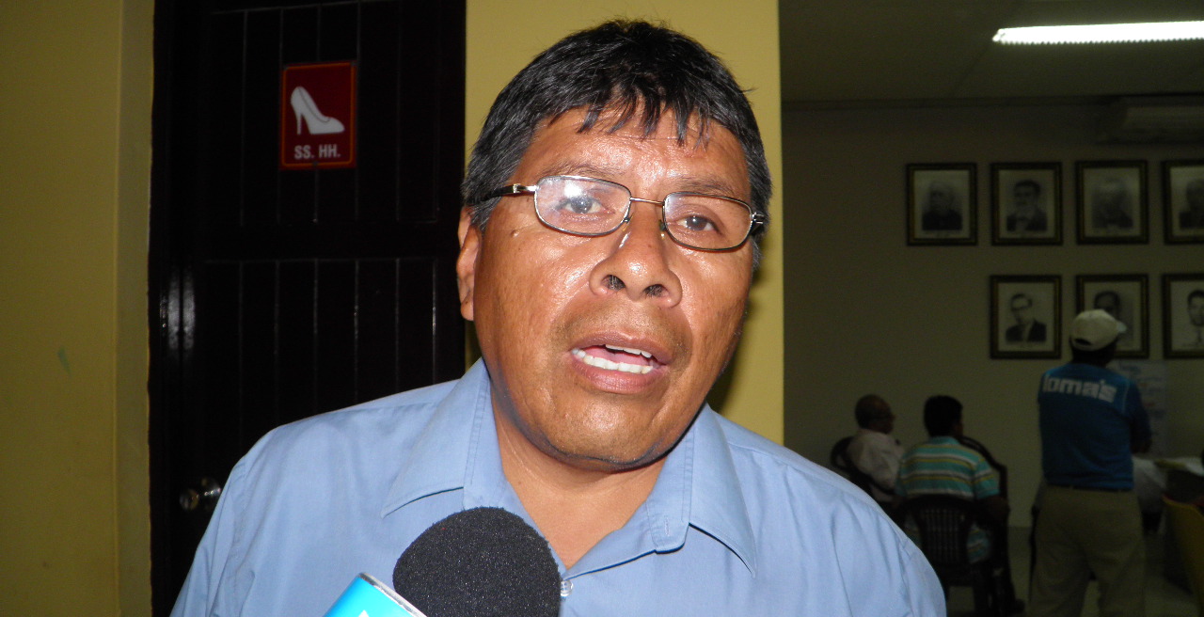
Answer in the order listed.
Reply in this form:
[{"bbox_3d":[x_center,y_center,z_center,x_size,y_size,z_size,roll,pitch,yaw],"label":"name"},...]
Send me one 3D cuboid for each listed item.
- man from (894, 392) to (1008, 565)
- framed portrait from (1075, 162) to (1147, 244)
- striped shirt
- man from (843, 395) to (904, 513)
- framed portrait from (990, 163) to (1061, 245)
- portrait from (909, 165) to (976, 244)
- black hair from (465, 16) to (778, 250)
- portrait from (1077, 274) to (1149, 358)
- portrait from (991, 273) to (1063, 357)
[{"bbox_3d":[1.910,1.081,5.150,0.540,1.240,0.840,-1,-1,34],"label":"man"},{"bbox_3d":[3.946,-0.817,7.535,0.540,0.665,0.040,0,-1,9],"label":"framed portrait"},{"bbox_3d":[1.765,0.970,4.960,0.460,0.630,0.300,-1,-1,33],"label":"striped shirt"},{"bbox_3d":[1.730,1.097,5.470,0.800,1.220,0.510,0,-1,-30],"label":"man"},{"bbox_3d":[3.330,-0.819,7.636,0.540,0.665,0.040,0,-1,9],"label":"framed portrait"},{"bbox_3d":[2.704,-0.826,7.739,0.540,0.665,0.040,0,-1,9],"label":"portrait"},{"bbox_3d":[0.008,-0.095,0.600,0.183,0.170,0.200,7,-2,-10],"label":"black hair"},{"bbox_3d":[3.946,0.064,7.521,0.540,0.665,0.040,0,-1,9],"label":"portrait"},{"bbox_3d":[3.321,0.070,7.623,0.540,0.665,0.040,0,-1,9],"label":"portrait"}]

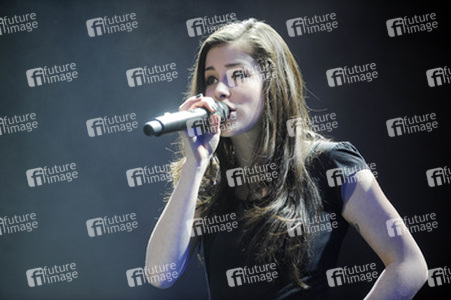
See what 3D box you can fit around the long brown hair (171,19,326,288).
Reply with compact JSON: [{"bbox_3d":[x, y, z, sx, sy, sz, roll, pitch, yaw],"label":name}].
[{"bbox_3d":[0.044,0.007,5.000,0.250,0.520,0.250,-3,-6,34],"label":"long brown hair"}]

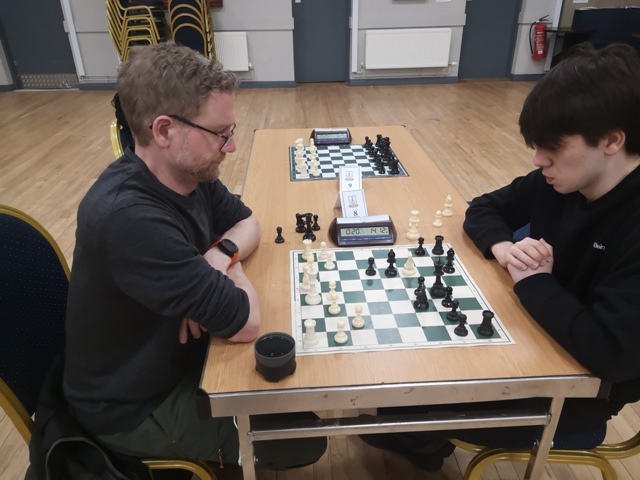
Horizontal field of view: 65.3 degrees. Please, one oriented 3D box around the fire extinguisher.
[{"bbox_3d":[3.416,-3.137,7.783,0.270,0.650,0.190,-2,27,-2],"label":"fire extinguisher"}]

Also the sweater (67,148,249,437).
[{"bbox_3d":[-0.390,0.085,1.256,0.482,0.637,0.546,-2,27,-3],"label":"sweater"}]

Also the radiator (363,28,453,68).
[{"bbox_3d":[1.374,-2.975,7.783,1.320,0.565,0.100,-2,27,-2],"label":"radiator"}]

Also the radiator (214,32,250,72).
[{"bbox_3d":[-2.063,-2.863,7.645,1.900,0.560,0.100,-2,27,-2],"label":"radiator"}]

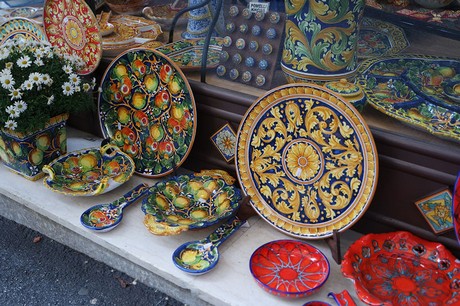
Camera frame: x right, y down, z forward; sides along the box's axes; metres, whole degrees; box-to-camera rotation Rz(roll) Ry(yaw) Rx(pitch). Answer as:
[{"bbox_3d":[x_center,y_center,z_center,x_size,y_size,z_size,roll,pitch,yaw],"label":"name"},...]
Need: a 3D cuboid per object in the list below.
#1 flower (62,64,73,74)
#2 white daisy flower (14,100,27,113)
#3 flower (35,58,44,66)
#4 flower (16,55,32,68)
[{"bbox_3d":[-0.552,-0.285,1.737,0.037,0.037,0.014,-23,-5,-37],"label":"flower"},{"bbox_3d":[-0.660,-0.145,1.609,0.040,0.040,0.014,-10,-1,-19],"label":"white daisy flower"},{"bbox_3d":[-0.627,-0.297,1.680,0.036,0.016,0.036,-12,68,-18],"label":"flower"},{"bbox_3d":[-0.667,-0.296,1.660,0.046,0.016,0.046,-12,71,-19],"label":"flower"}]

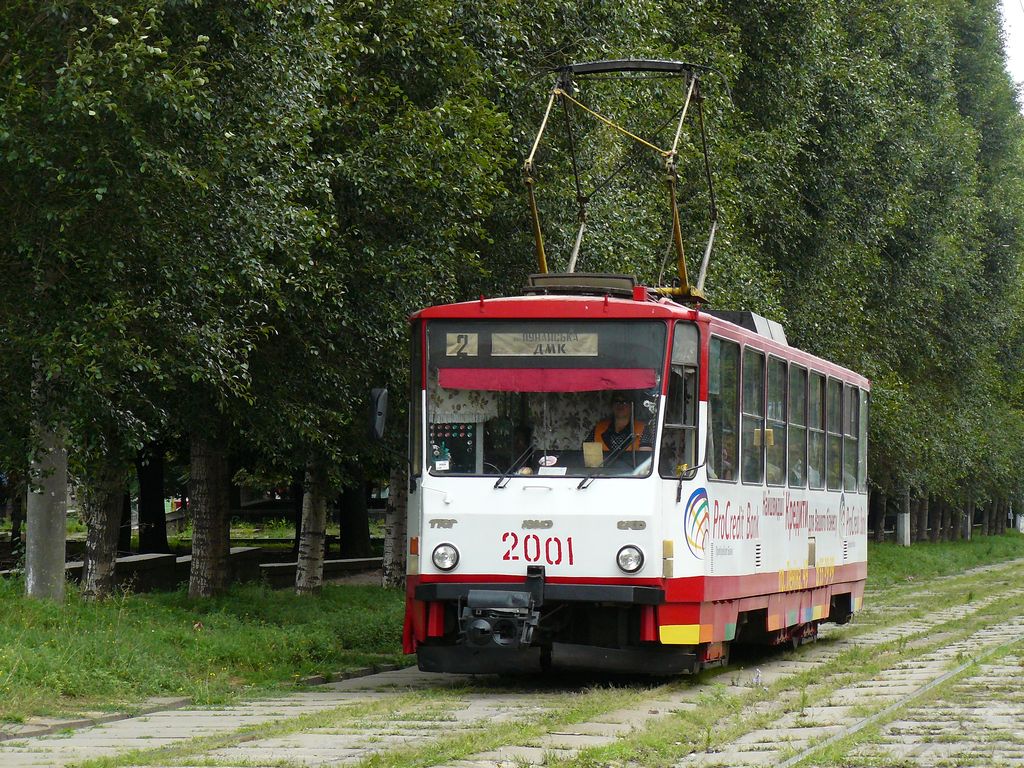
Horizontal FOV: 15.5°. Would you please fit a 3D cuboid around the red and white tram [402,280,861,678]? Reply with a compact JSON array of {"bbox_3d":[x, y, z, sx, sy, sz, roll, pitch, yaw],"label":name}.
[{"bbox_3d":[1.654,1.039,37.756,2.520,3.380,15.167,0,-2,11],"label":"red and white tram"}]

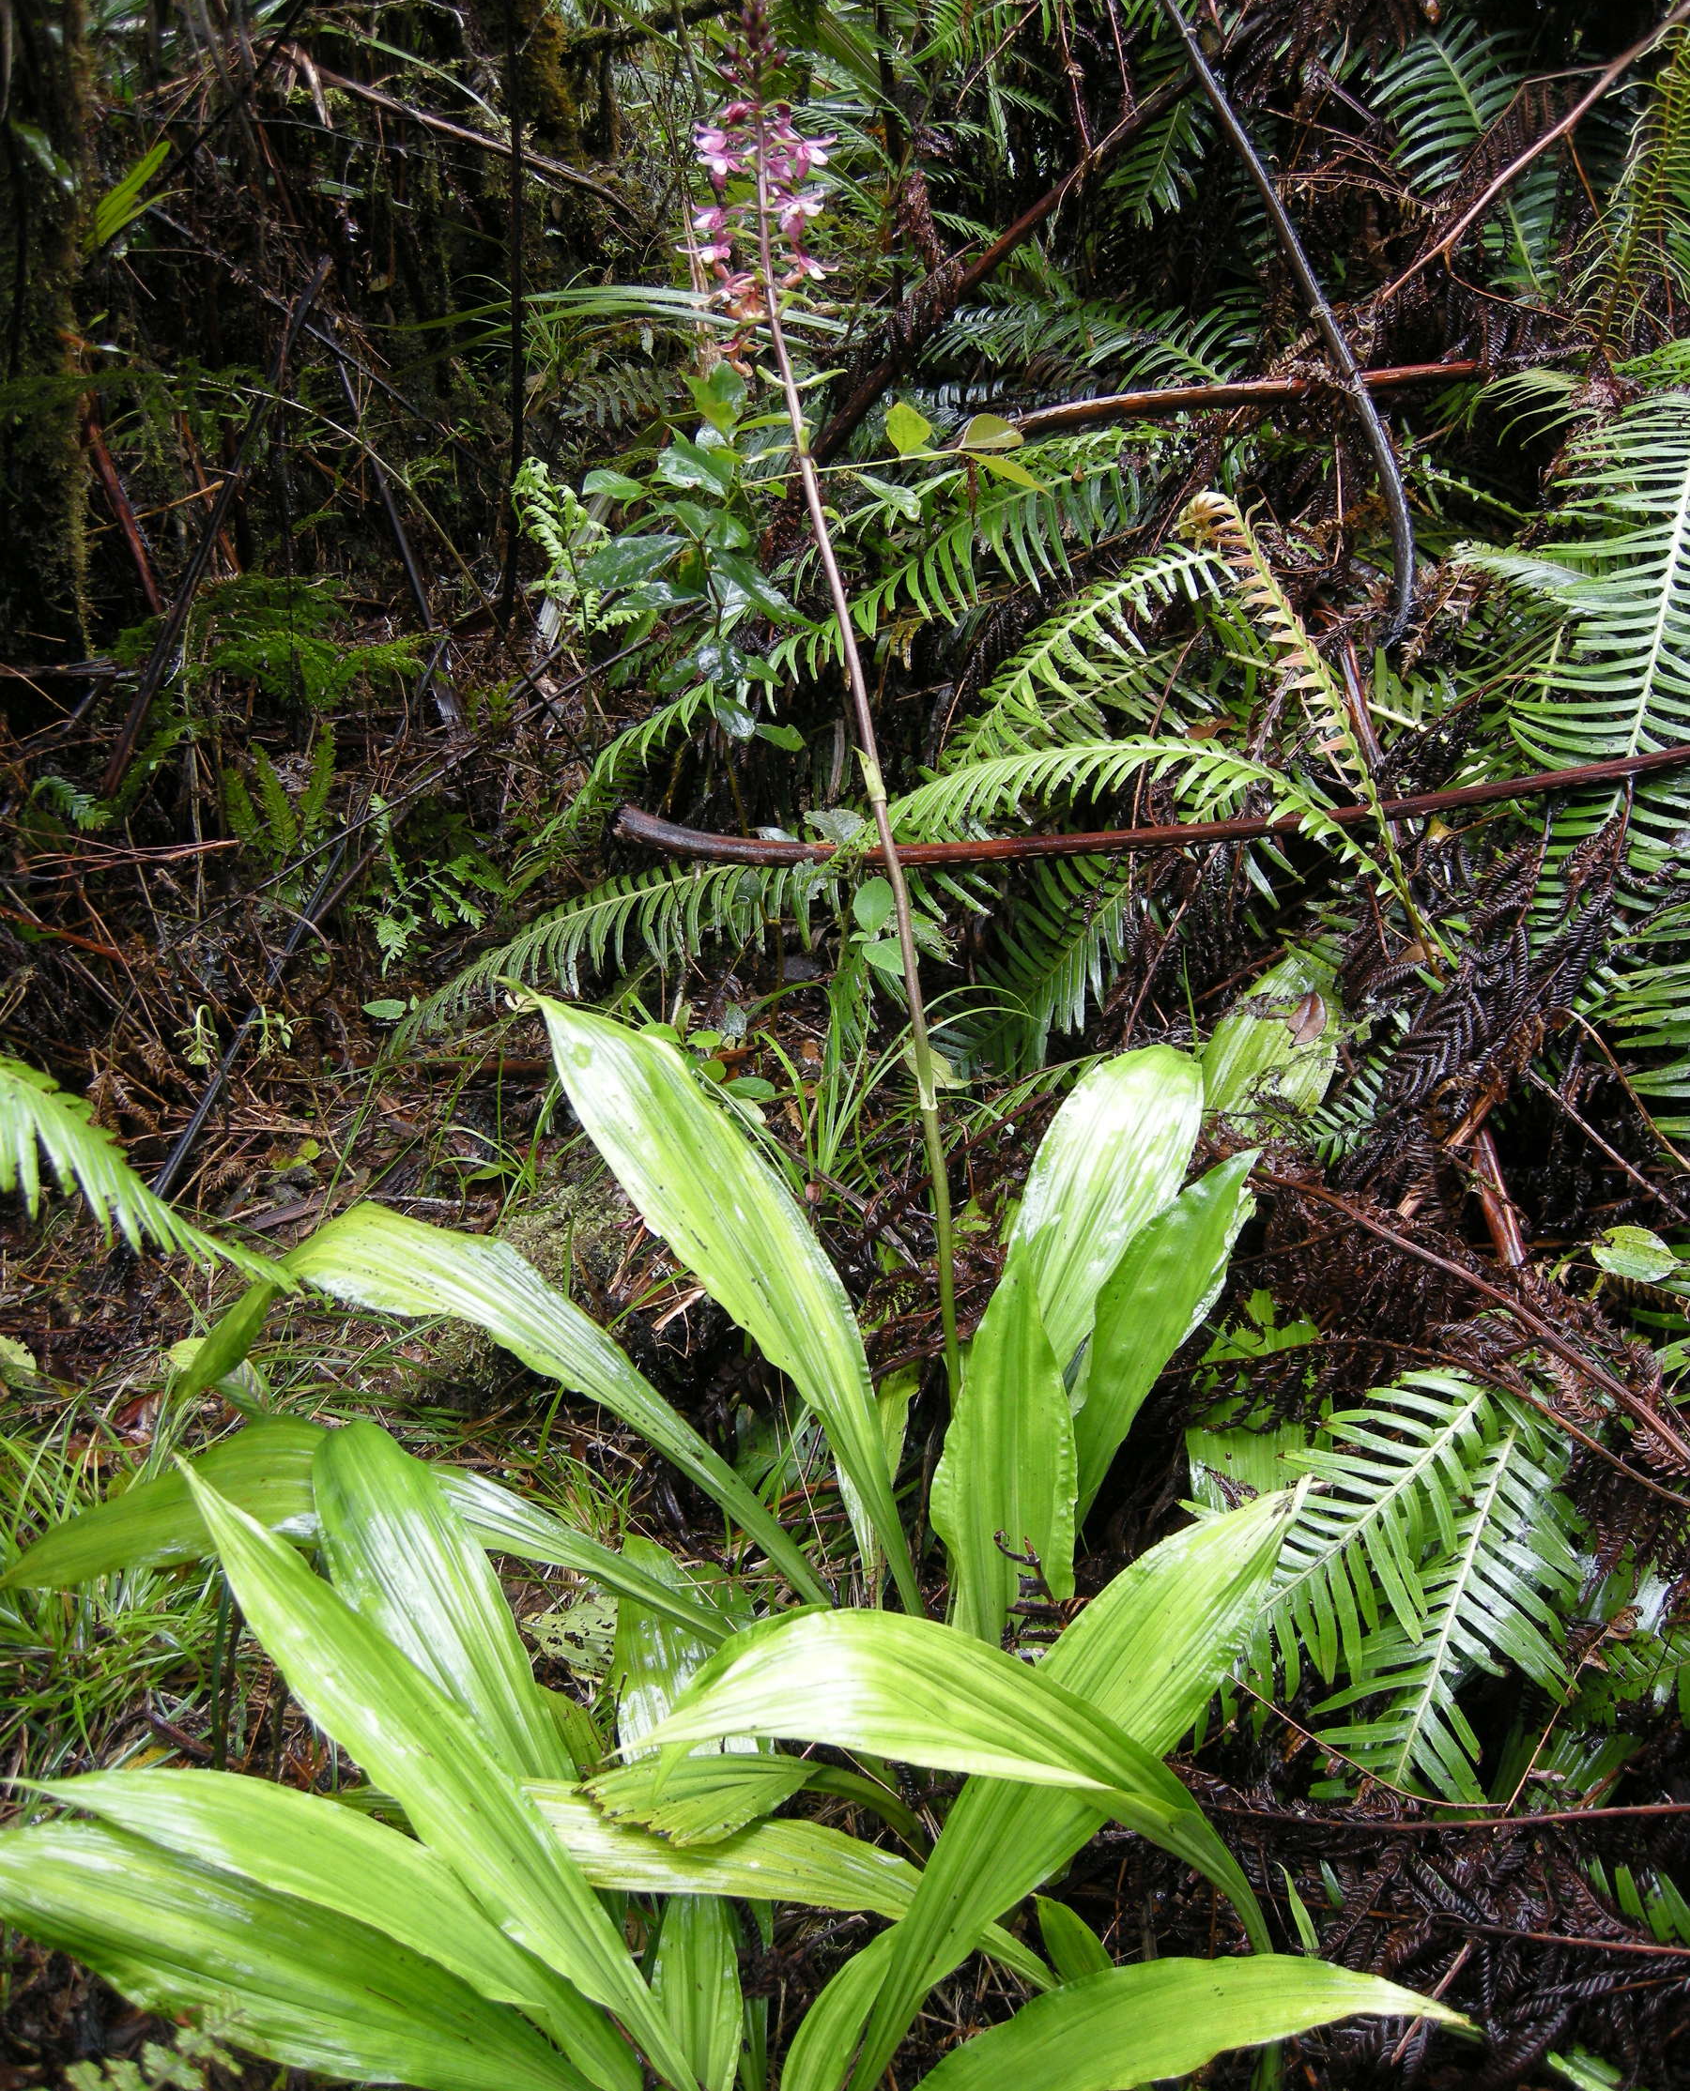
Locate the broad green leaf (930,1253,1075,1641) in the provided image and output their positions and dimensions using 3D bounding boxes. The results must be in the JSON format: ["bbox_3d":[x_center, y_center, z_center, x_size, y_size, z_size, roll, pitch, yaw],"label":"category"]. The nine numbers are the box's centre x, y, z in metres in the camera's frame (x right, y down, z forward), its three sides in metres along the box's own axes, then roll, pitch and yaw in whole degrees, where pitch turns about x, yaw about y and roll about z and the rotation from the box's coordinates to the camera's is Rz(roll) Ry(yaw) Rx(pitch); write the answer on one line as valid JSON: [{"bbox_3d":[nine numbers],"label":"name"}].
[{"bbox_3d":[0.091,0.235,1.320,0.082,0.240,0.050,0,13,0],"label":"broad green leaf"}]

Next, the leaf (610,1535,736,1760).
[{"bbox_3d":[-0.095,0.354,1.290,0.085,0.030,0.198,-8,44,-12],"label":"leaf"}]

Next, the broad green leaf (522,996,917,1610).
[{"bbox_3d":[-0.071,0.148,1.390,0.095,0.432,0.060,-27,-15,-23],"label":"broad green leaf"}]

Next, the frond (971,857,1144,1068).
[{"bbox_3d":[0.160,-0.064,1.700,0.110,0.040,0.197,35,78,18],"label":"frond"}]

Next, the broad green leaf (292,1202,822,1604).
[{"bbox_3d":[-0.162,0.216,1.310,0.371,0.075,0.080,32,47,-2],"label":"broad green leaf"}]

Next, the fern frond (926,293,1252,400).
[{"bbox_3d":[0.230,-0.659,2.150,0.300,0.080,0.130,0,22,0],"label":"fern frond"}]

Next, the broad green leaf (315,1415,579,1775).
[{"bbox_3d":[-0.216,0.314,1.260,0.260,0.100,0.060,51,17,23],"label":"broad green leaf"}]

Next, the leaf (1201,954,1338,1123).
[{"bbox_3d":[0.298,0.002,1.575,0.090,0.030,0.177,13,58,17],"label":"leaf"}]

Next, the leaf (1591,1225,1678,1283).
[{"bbox_3d":[0.499,0.132,1.440,0.055,0.012,0.038,13,56,21],"label":"leaf"}]

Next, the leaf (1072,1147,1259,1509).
[{"bbox_3d":[0.193,0.173,1.355,0.070,0.250,0.035,19,-13,30],"label":"leaf"}]

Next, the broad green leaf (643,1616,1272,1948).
[{"bbox_3d":[0.056,0.369,1.140,0.300,0.140,0.140,0,22,0],"label":"broad green leaf"}]

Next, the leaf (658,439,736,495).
[{"bbox_3d":[-0.109,-0.431,1.700,0.066,0.036,0.012,22,-30,-18],"label":"leaf"}]

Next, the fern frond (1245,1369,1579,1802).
[{"bbox_3d":[0.340,0.324,1.360,0.190,0.240,0.110,0,4,0],"label":"fern frond"}]

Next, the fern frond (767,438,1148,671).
[{"bbox_3d":[0.090,-0.380,1.780,0.310,0.120,0.110,-29,0,-10],"label":"fern frond"}]

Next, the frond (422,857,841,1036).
[{"bbox_3d":[-0.162,-0.071,1.730,0.350,0.060,0.105,-21,59,-17],"label":"frond"}]

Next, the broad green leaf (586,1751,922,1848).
[{"bbox_3d":[-0.048,0.398,1.200,0.170,0.045,0.075,0,22,0],"label":"broad green leaf"}]

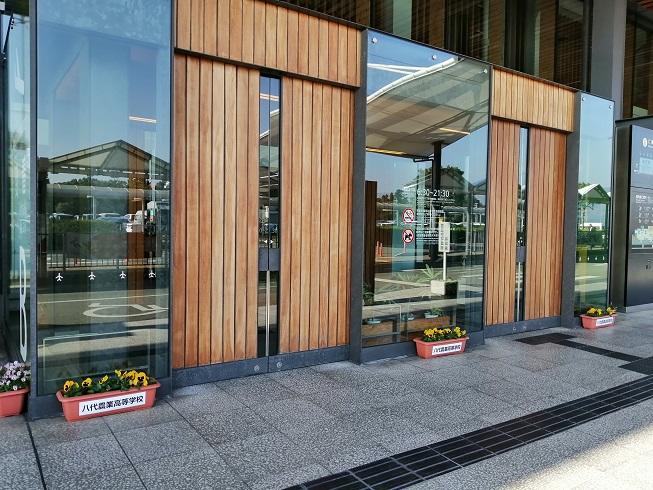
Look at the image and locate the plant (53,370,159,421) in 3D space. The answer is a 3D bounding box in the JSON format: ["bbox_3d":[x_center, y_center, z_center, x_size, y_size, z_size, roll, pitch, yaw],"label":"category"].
[{"bbox_3d":[-1.558,1.067,3.523,0.640,0.270,0.210,0,2,-33],"label":"plant"}]

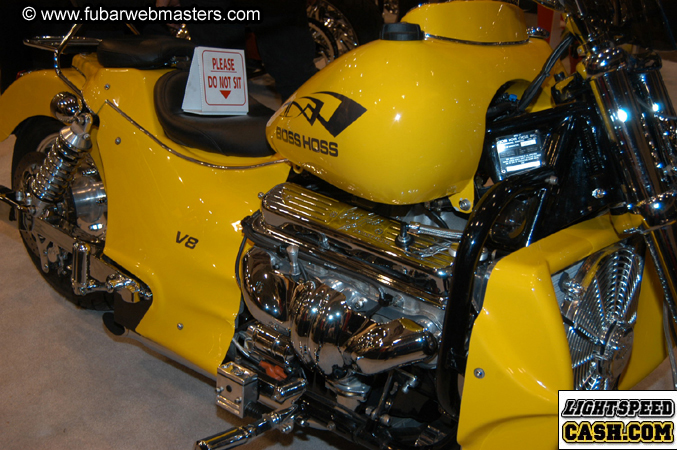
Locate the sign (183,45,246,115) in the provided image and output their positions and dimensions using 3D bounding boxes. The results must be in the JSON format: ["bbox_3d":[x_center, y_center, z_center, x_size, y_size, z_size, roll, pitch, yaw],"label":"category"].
[{"bbox_3d":[-0.306,-0.371,2.170,0.078,0.167,0.172,17,18,34],"label":"sign"}]

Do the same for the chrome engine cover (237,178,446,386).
[{"bbox_3d":[0.014,0.136,1.690,0.520,0.330,0.210,20,25,36],"label":"chrome engine cover"}]

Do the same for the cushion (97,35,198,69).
[{"bbox_3d":[-0.475,-0.464,2.284,0.300,0.095,0.265,20,25,36],"label":"cushion"}]

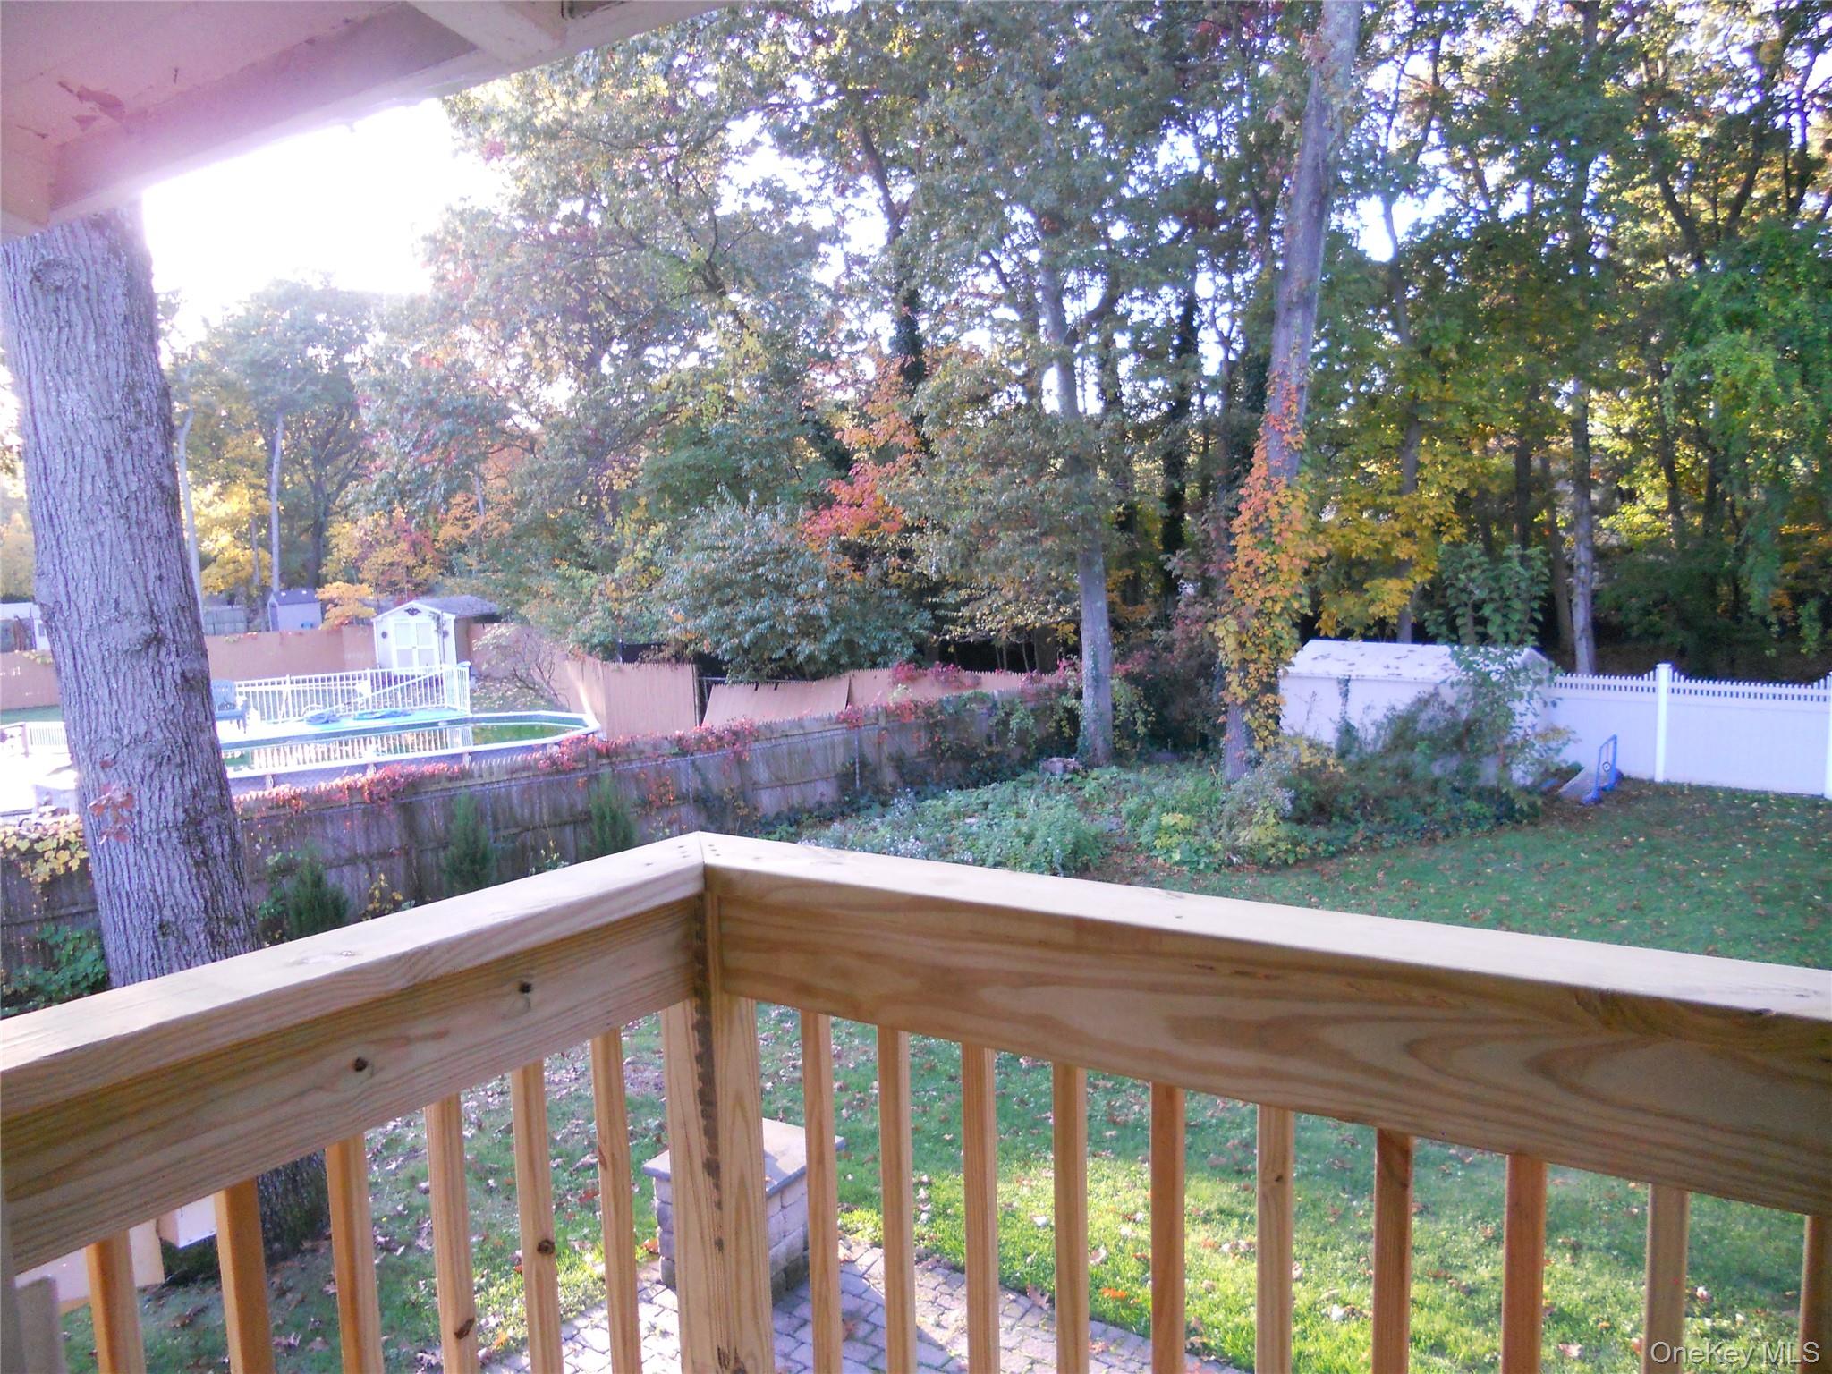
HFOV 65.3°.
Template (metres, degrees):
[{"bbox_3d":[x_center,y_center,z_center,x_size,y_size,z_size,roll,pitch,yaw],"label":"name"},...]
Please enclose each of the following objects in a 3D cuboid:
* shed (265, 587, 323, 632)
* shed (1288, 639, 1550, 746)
[{"bbox_3d":[-29.442,-3.336,67.852,1.700,2.500,2.350,4,8,43],"label":"shed"},{"bbox_3d":[8.450,0.440,24.200,3.660,2.350,2.650,3,7,37],"label":"shed"}]

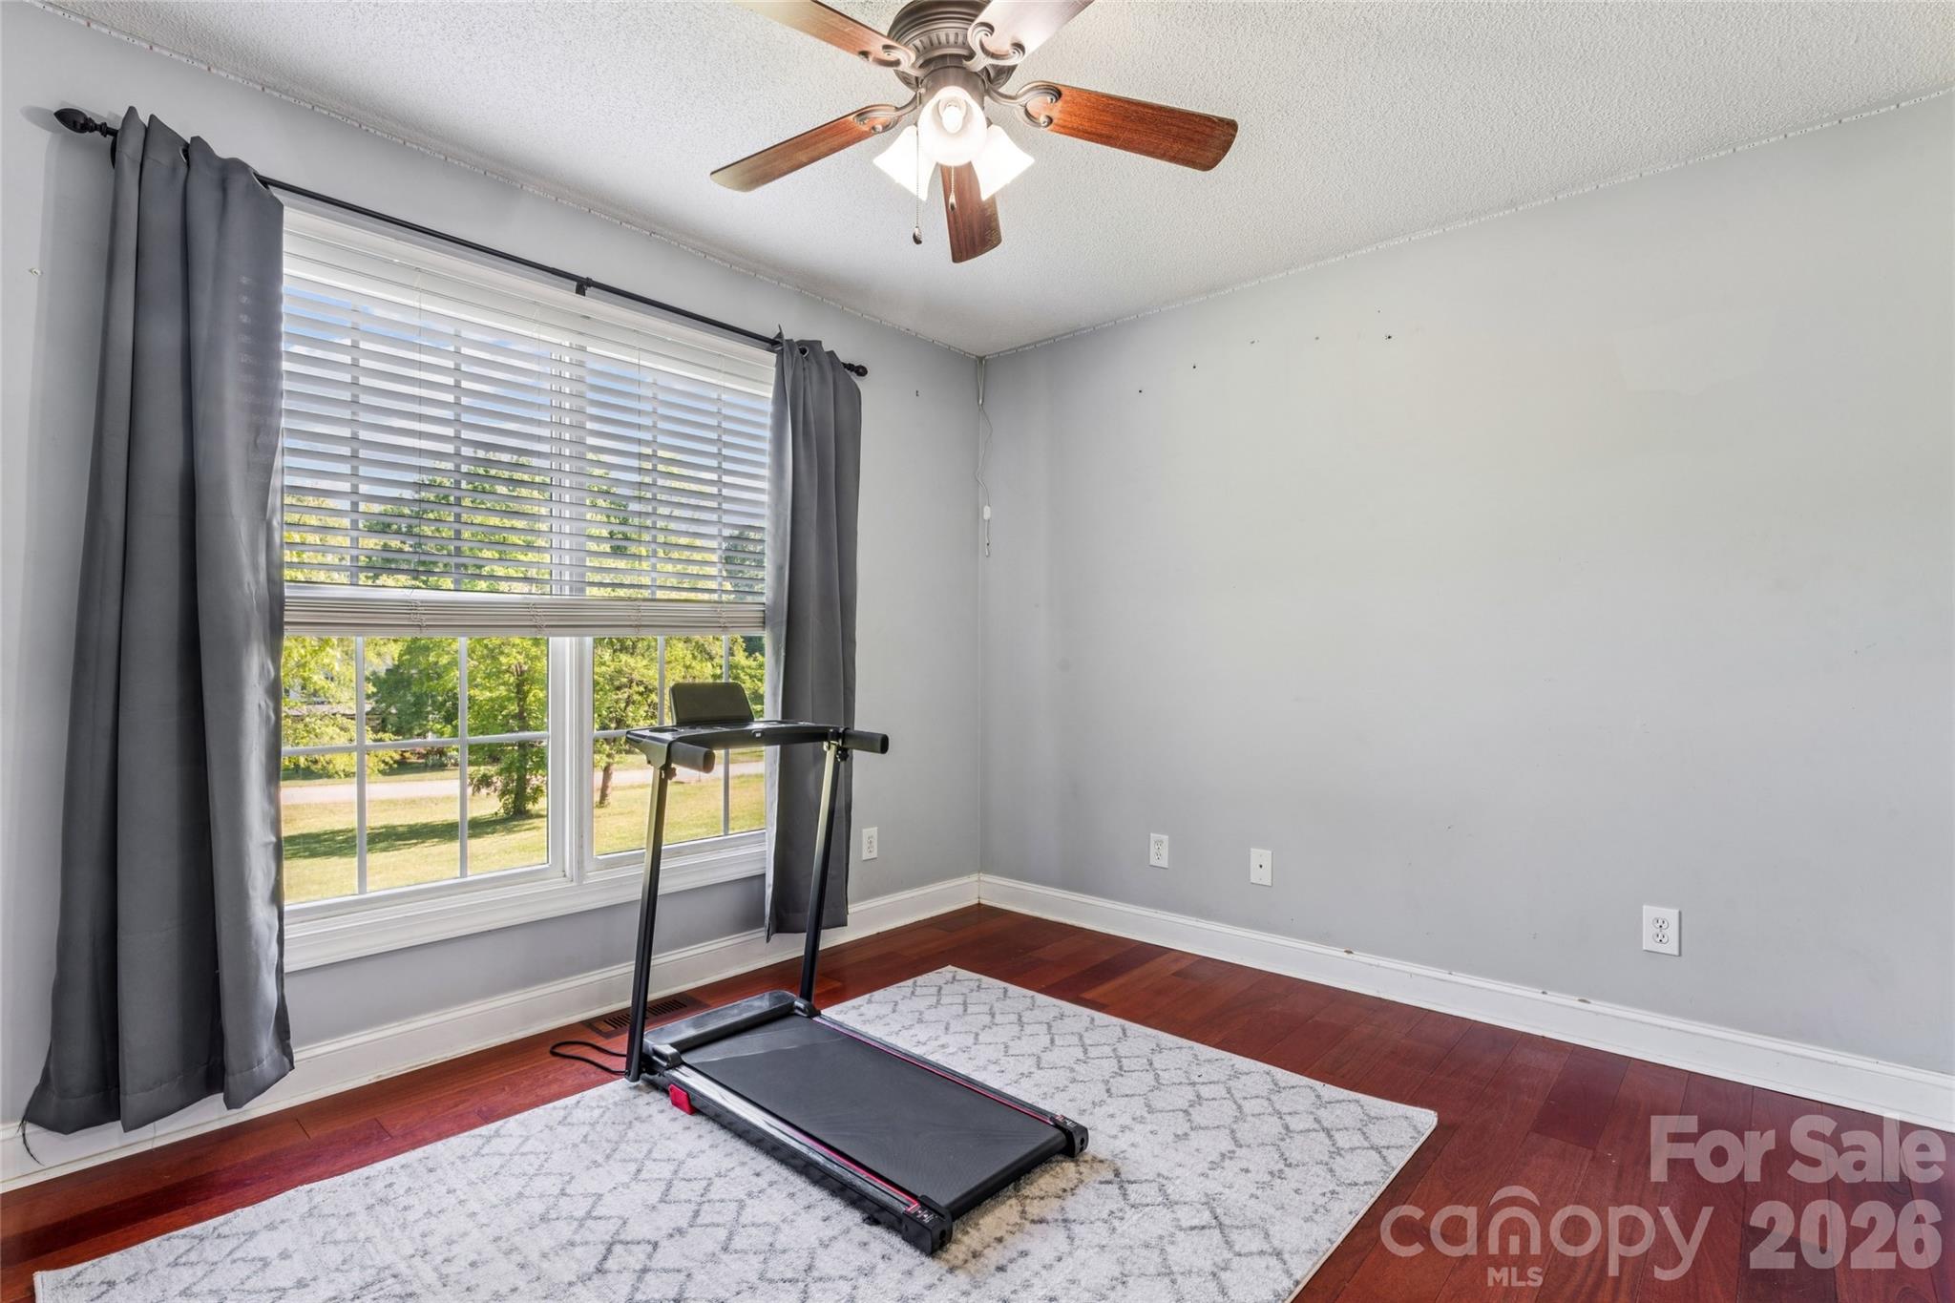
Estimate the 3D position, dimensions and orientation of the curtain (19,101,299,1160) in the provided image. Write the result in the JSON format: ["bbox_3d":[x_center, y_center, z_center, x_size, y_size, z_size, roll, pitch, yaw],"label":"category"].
[{"bbox_3d":[-1.750,-0.070,1.880,0.130,2.110,0.420,0,0,43],"label":"curtain"}]

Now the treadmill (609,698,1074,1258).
[{"bbox_3d":[-0.320,0.588,2.107,1.100,1.040,0.610,0,0,41],"label":"treadmill"}]

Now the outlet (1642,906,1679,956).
[{"bbox_3d":[1.864,0.764,2.370,0.080,0.125,0.010,0,0,40],"label":"outlet"}]

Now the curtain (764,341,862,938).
[{"bbox_3d":[-0.580,-0.055,3.125,0.130,2.140,0.370,0,0,43],"label":"curtain"}]

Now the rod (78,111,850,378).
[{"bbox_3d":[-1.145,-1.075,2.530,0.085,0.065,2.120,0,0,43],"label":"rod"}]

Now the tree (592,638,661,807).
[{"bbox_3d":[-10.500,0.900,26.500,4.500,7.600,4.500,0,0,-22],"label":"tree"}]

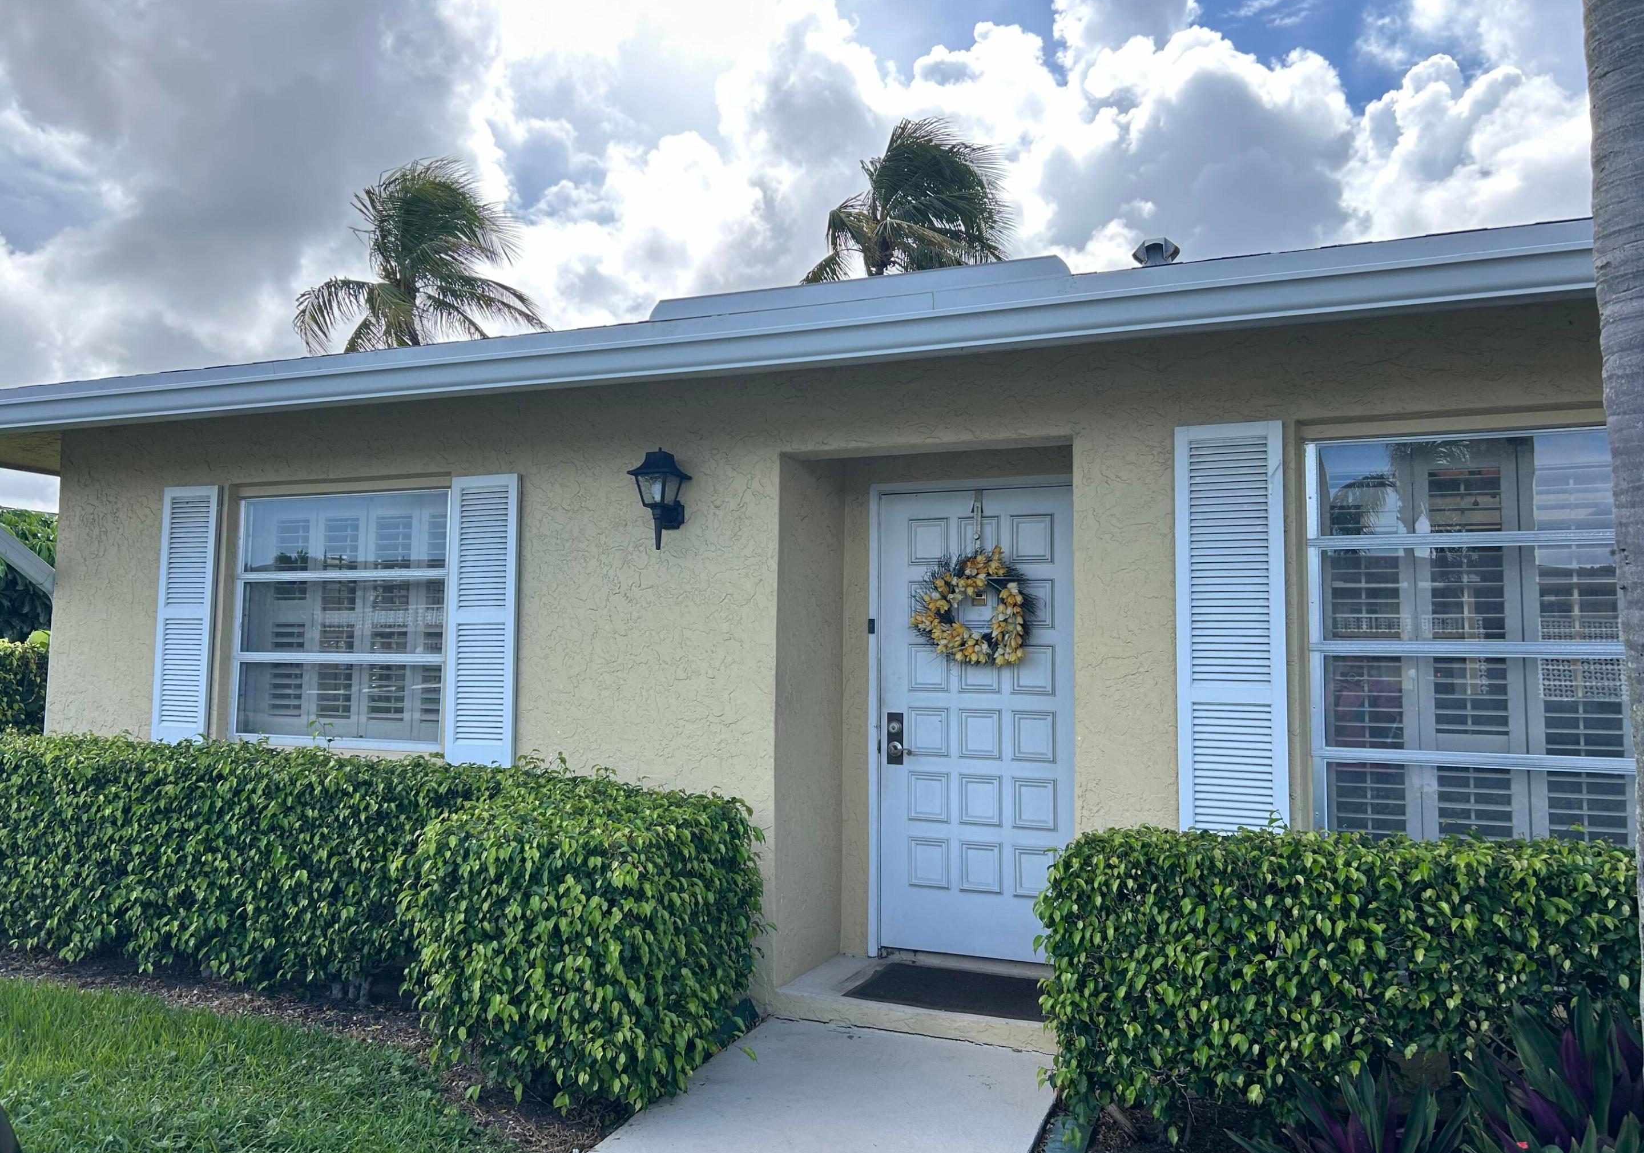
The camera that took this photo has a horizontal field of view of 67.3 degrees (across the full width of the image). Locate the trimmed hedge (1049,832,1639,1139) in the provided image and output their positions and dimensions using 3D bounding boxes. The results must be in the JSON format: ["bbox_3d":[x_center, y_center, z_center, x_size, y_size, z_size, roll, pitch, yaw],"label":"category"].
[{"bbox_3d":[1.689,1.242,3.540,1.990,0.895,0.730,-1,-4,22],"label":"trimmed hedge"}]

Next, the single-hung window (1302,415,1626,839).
[{"bbox_3d":[2.289,0.247,4.048,1.290,1.456,0.080,-1,-4,22],"label":"single-hung window"}]

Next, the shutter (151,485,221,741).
[{"bbox_3d":[-3.197,0.209,6.203,0.365,1.330,0.035,-1,-4,22],"label":"shutter"}]

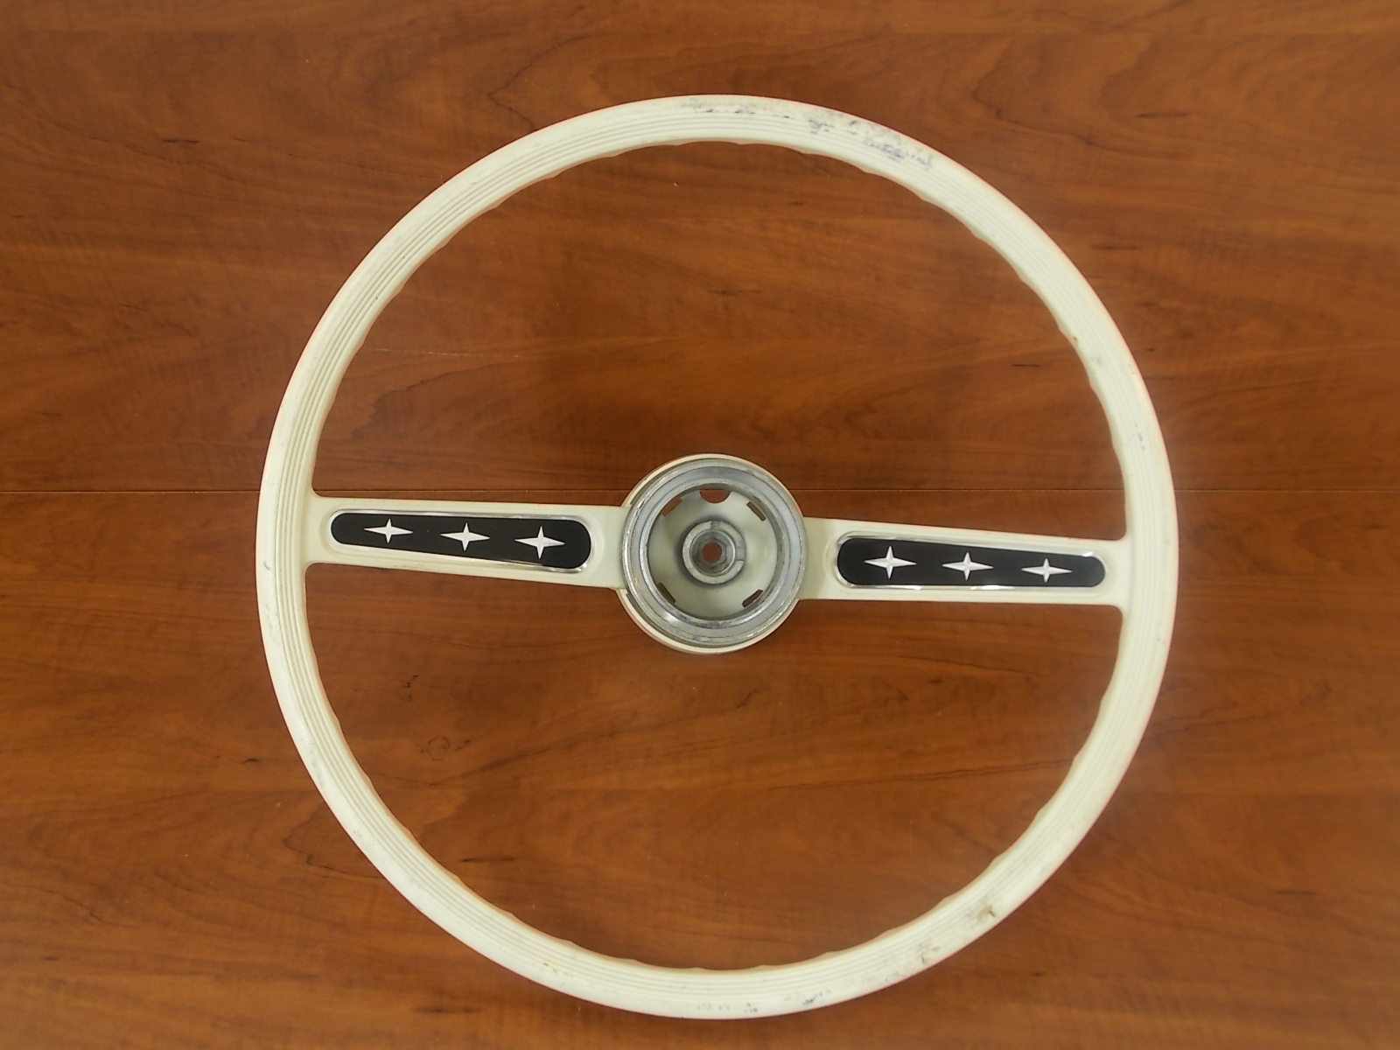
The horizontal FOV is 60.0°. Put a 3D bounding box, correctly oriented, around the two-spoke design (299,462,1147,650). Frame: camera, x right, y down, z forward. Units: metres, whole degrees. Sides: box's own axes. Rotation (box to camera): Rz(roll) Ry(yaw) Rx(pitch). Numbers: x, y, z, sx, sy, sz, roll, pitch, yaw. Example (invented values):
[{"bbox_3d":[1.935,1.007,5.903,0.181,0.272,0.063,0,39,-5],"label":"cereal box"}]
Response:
[{"bbox_3d":[0.008,0.013,0.562,0.376,0.055,0.090,3,88,-1],"label":"two-spoke design"}]

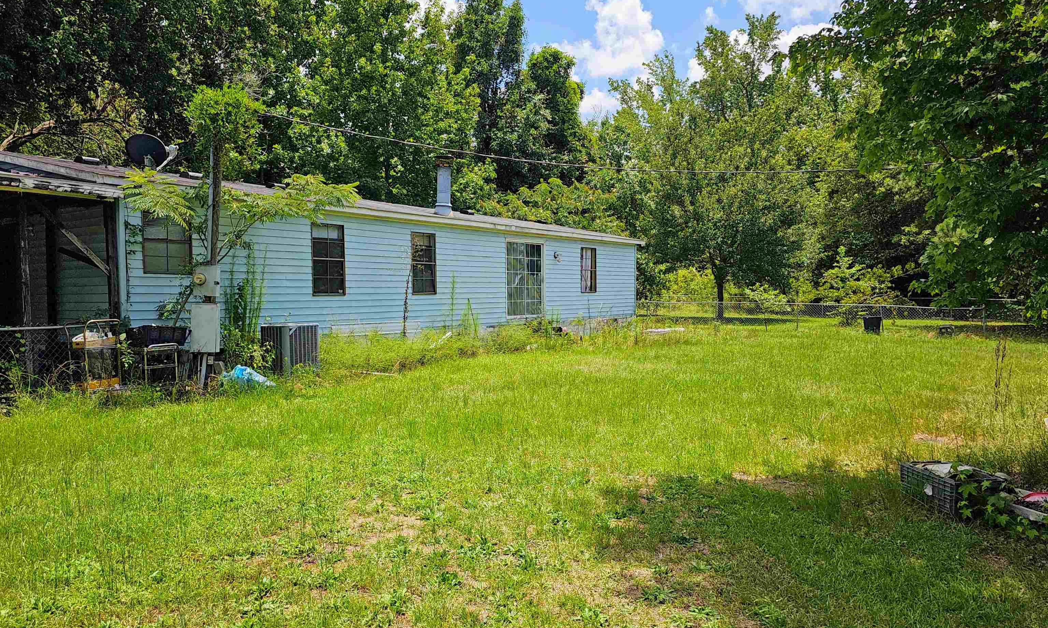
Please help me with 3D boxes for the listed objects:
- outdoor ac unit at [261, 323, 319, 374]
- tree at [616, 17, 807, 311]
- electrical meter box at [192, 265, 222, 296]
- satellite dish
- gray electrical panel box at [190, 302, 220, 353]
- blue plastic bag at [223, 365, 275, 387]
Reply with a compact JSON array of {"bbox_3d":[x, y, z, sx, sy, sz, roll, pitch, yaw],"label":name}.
[{"bbox_3d":[-4.079,0.643,12.150,0.670,0.850,0.670,1,3,29],"label":"outdoor ac unit"},{"bbox_3d":[8.889,-6.807,32.800,9.000,14.200,8.600,0,2,0],"label":"tree"},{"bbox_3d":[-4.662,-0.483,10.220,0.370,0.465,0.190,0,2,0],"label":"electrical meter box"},{"bbox_3d":[-6.970,-3.019,13.000,0.780,0.660,0.550,0,2,7],"label":"satellite dish"},{"bbox_3d":[-4.688,0.202,10.250,0.380,0.720,0.130,0,2,0],"label":"gray electrical panel box"},{"bbox_3d":[-4.326,0.978,10.950,0.740,0.310,0.500,0,2,0],"label":"blue plastic bag"}]

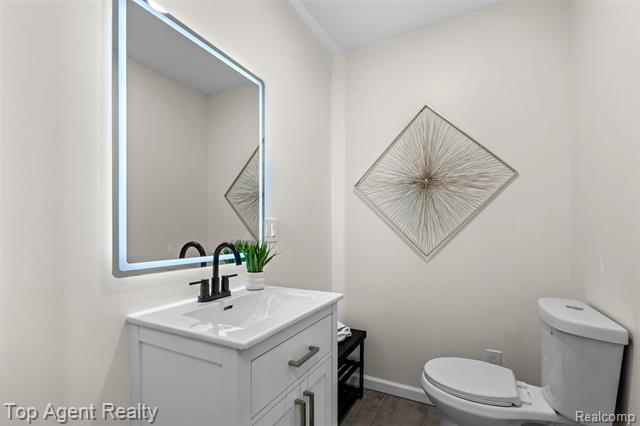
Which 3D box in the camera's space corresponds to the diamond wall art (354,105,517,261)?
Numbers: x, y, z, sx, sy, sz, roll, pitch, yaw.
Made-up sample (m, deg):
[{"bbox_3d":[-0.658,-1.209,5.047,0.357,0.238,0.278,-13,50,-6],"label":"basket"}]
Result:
[{"bbox_3d":[0.693,-0.211,1.853,0.985,0.985,0.035,-1,-3,27],"label":"diamond wall art"}]

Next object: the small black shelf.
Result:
[{"bbox_3d":[0.042,1.027,1.750,0.295,0.445,0.620,-1,-3,27],"label":"small black shelf"}]

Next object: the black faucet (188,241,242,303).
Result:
[{"bbox_3d":[-0.354,0.221,1.076,0.158,0.216,0.236,-1,-3,27],"label":"black faucet"}]

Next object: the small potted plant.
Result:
[{"bbox_3d":[-0.275,0.237,1.278,0.165,0.212,0.170,0,-2,0],"label":"small potted plant"}]

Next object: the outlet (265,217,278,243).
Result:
[{"bbox_3d":[-0.252,0.094,1.501,0.010,0.120,0.116,-1,-3,27],"label":"outlet"}]

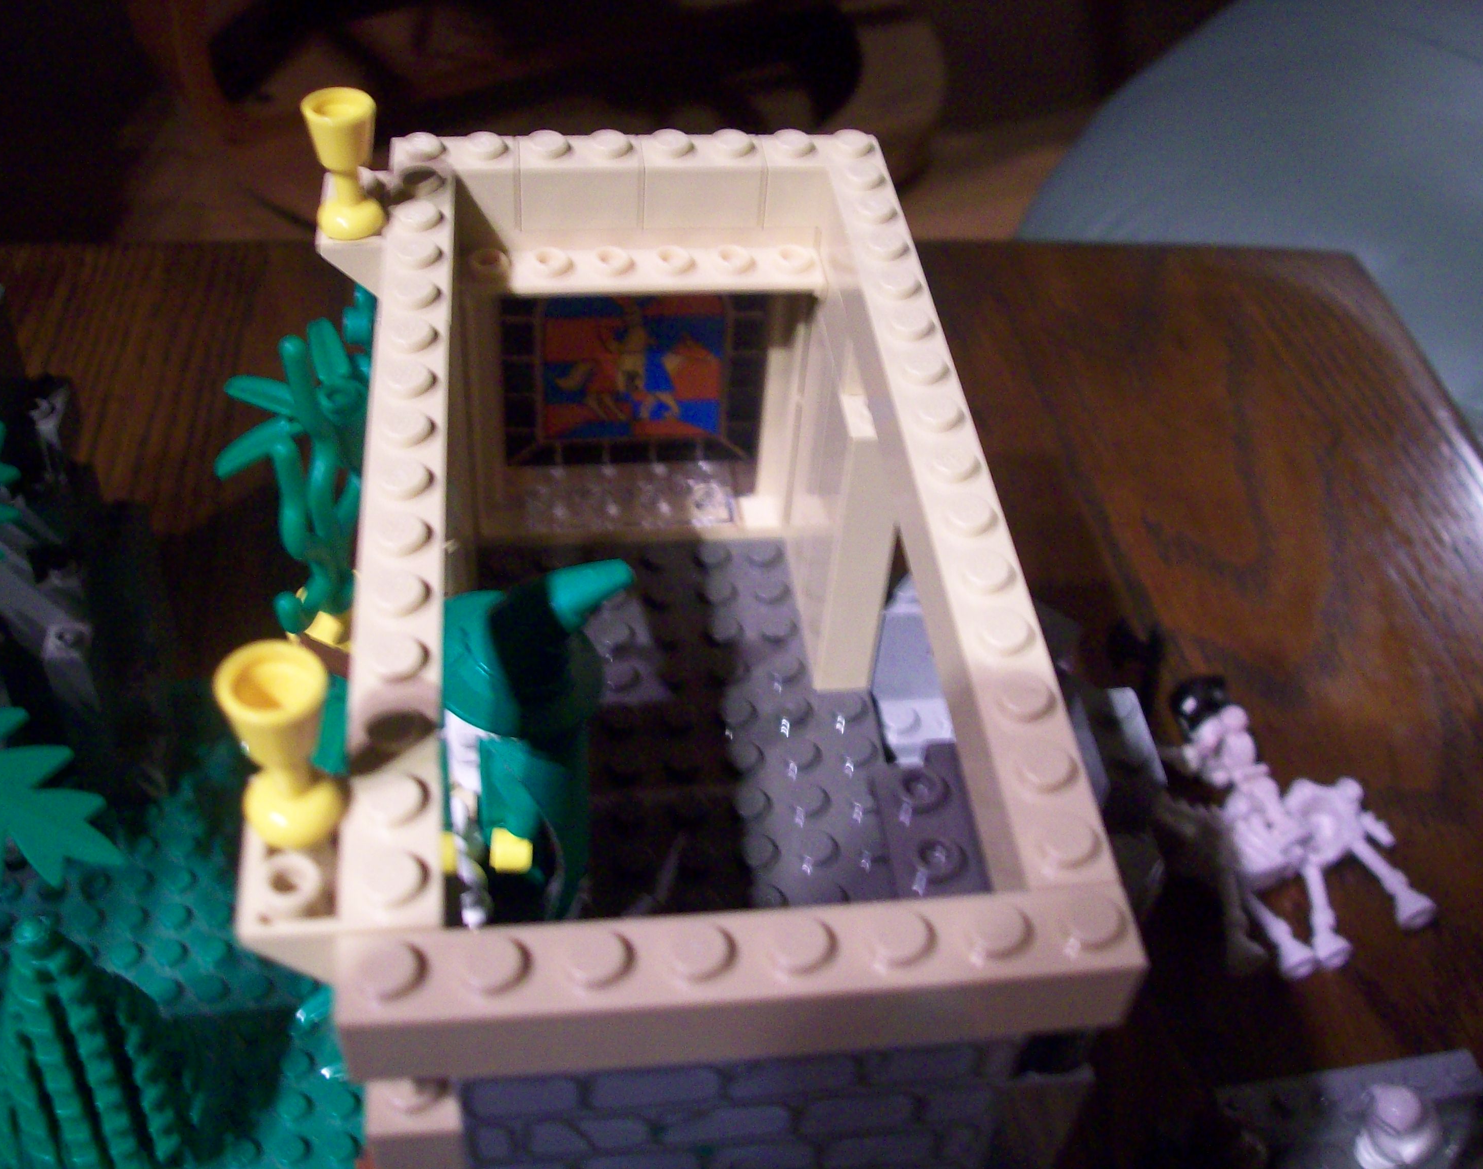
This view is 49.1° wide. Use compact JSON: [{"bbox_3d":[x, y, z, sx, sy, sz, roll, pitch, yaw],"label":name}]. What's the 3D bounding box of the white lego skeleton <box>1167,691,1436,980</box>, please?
[{"bbox_3d":[0.106,0.048,0.313,0.039,0.018,0.053,-10,59,-14],"label":"white lego skeleton"}]

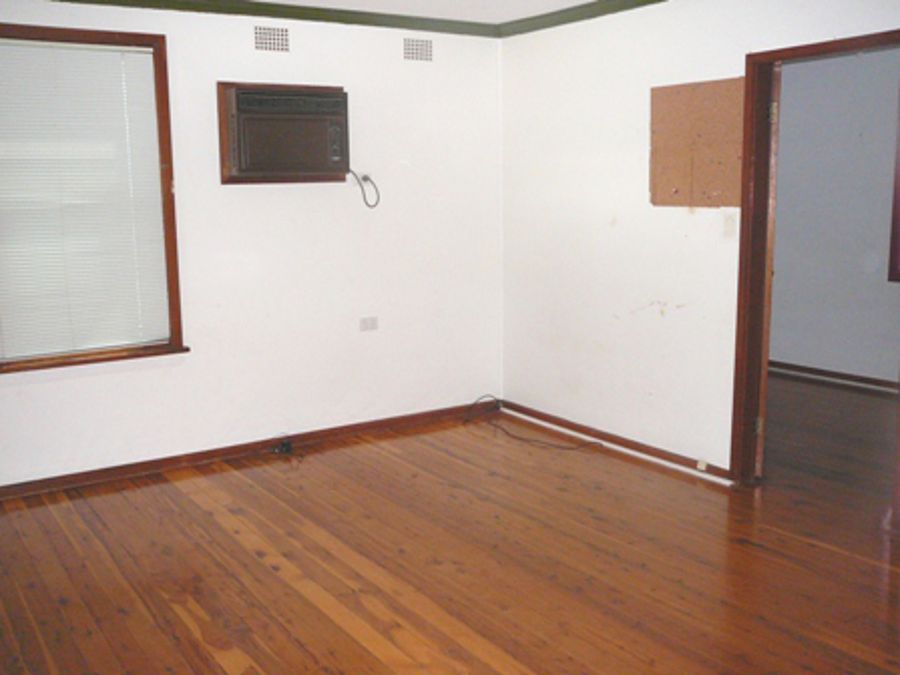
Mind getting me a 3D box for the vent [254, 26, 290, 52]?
[{"bbox_3d":[-0.976,-1.643,5.018,0.207,0.134,0.020,-7,12,-32],"label":"vent"}]

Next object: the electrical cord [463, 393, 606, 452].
[{"bbox_3d":[0.475,0.519,5.665,0.400,0.140,1.080,-7,12,-32],"label":"electrical cord"}]

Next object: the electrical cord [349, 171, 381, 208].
[{"bbox_3d":[-0.517,-0.877,5.390,0.225,0.225,0.100,-7,12,-32],"label":"electrical cord"}]

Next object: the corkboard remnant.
[{"bbox_3d":[1.230,-0.968,4.595,0.012,0.615,0.608,-7,12,-32],"label":"corkboard remnant"}]

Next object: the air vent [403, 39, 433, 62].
[{"bbox_3d":[-0.189,-1.744,5.521,0.213,0.130,0.020,-7,12,-32],"label":"air vent"}]

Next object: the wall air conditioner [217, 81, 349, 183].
[{"bbox_3d":[-0.895,-1.133,5.062,0.750,0.542,0.160,-7,12,-32],"label":"wall air conditioner"}]

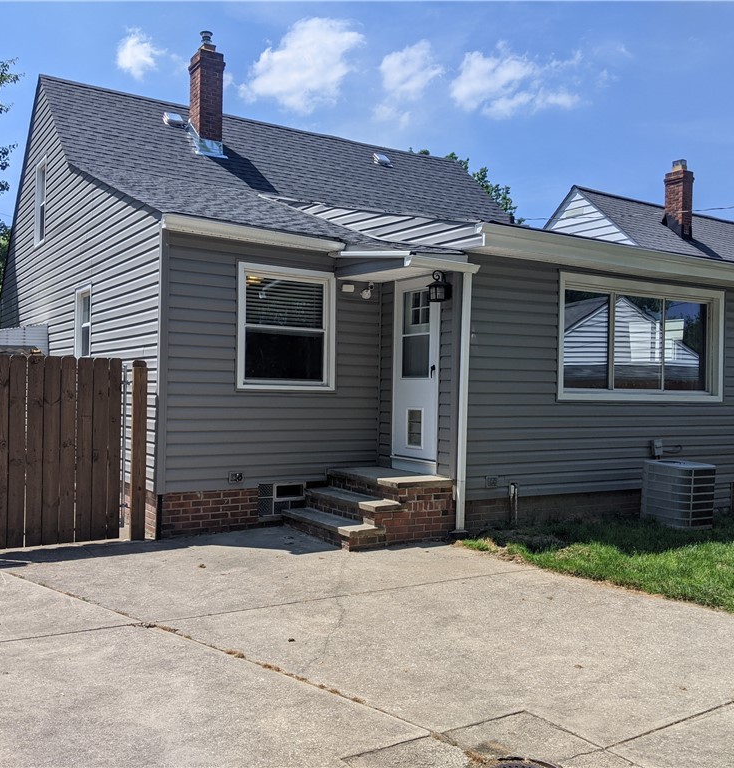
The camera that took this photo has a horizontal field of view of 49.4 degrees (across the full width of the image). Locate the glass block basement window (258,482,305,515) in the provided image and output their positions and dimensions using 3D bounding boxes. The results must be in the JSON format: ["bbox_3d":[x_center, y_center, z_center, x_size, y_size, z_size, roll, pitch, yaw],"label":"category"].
[{"bbox_3d":[-0.950,1.273,8.812,0.594,0.290,0.110,1,-1,-34],"label":"glass block basement window"}]

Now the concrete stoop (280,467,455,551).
[{"bbox_3d":[-0.021,1.300,8.549,1.310,0.620,1.430,1,-1,-33],"label":"concrete stoop"}]

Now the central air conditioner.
[{"bbox_3d":[3.640,1.276,9.290,0.550,0.670,0.640,1,-1,-33],"label":"central air conditioner"}]

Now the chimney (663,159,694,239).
[{"bbox_3d":[8.272,-4.862,21.181,0.480,2.150,0.610,1,-1,-33],"label":"chimney"}]

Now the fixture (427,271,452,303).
[{"bbox_3d":[0.765,-1.031,8.420,0.220,0.325,0.185,1,-1,-33],"label":"fixture"}]

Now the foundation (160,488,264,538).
[{"bbox_3d":[-1.677,1.334,8.394,1.114,0.445,0.210,1,-1,-34],"label":"foundation"}]

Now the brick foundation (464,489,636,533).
[{"bbox_3d":[2.124,1.422,9.061,2.691,0.385,0.210,1,-1,-30],"label":"brick foundation"}]

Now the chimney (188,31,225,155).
[{"bbox_3d":[-2.850,-5.116,14.123,0.500,2.260,0.590,1,-1,-33],"label":"chimney"}]

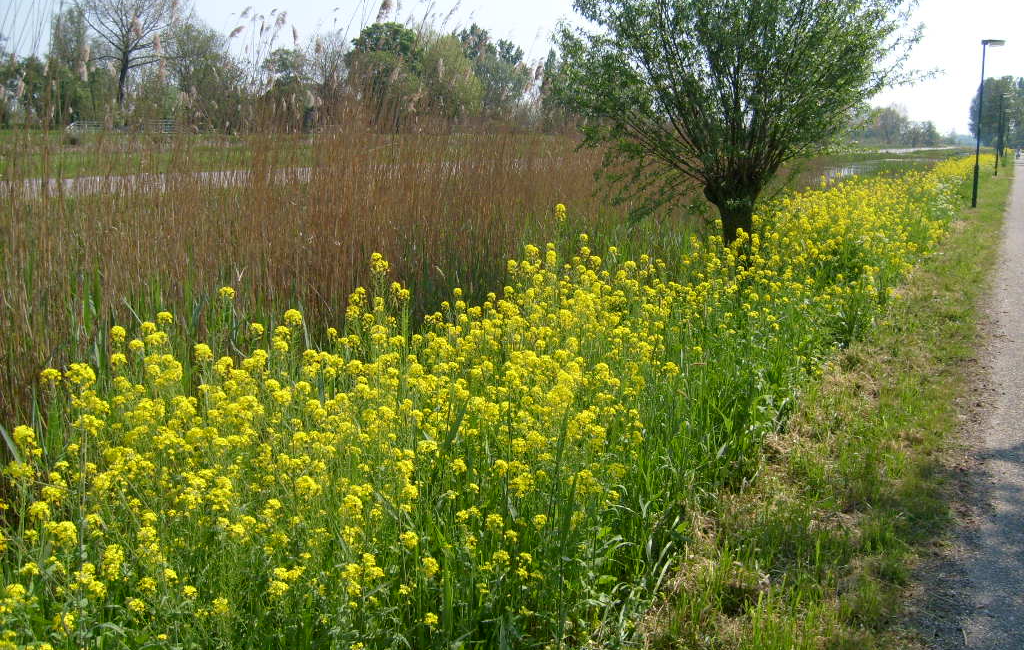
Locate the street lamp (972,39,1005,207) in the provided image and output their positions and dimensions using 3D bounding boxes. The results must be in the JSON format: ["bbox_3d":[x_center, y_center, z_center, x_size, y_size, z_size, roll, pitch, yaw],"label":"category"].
[{"bbox_3d":[12.030,-5.045,26.114,0.550,4.150,0.200,4,11,25],"label":"street lamp"}]

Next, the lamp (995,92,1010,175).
[{"bbox_3d":[25.242,-9.775,53.185,0.550,4.150,0.200,4,11,25],"label":"lamp"}]

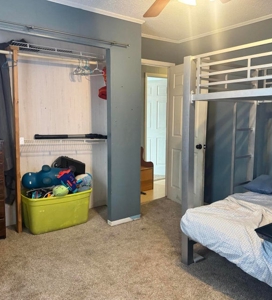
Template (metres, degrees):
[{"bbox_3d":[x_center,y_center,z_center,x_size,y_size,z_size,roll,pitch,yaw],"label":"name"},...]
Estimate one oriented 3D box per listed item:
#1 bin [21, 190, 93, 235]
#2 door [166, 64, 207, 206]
[{"bbox_3d":[-0.944,0.687,3.283,0.750,0.395,0.475,-4,8,-37],"label":"bin"},{"bbox_3d":[0.713,-0.202,3.943,0.040,2.007,0.771,-4,7,-31],"label":"door"}]

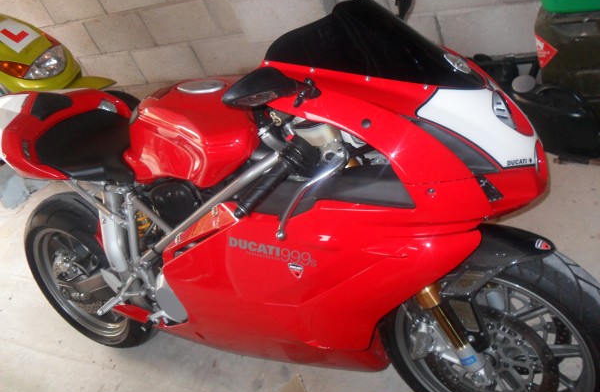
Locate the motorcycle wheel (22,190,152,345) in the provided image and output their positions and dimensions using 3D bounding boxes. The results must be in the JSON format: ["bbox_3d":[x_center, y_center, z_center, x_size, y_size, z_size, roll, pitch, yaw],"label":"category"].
[{"bbox_3d":[-0.731,0.270,2.208,0.620,0.620,0.190,3,29,34],"label":"motorcycle wheel"}]

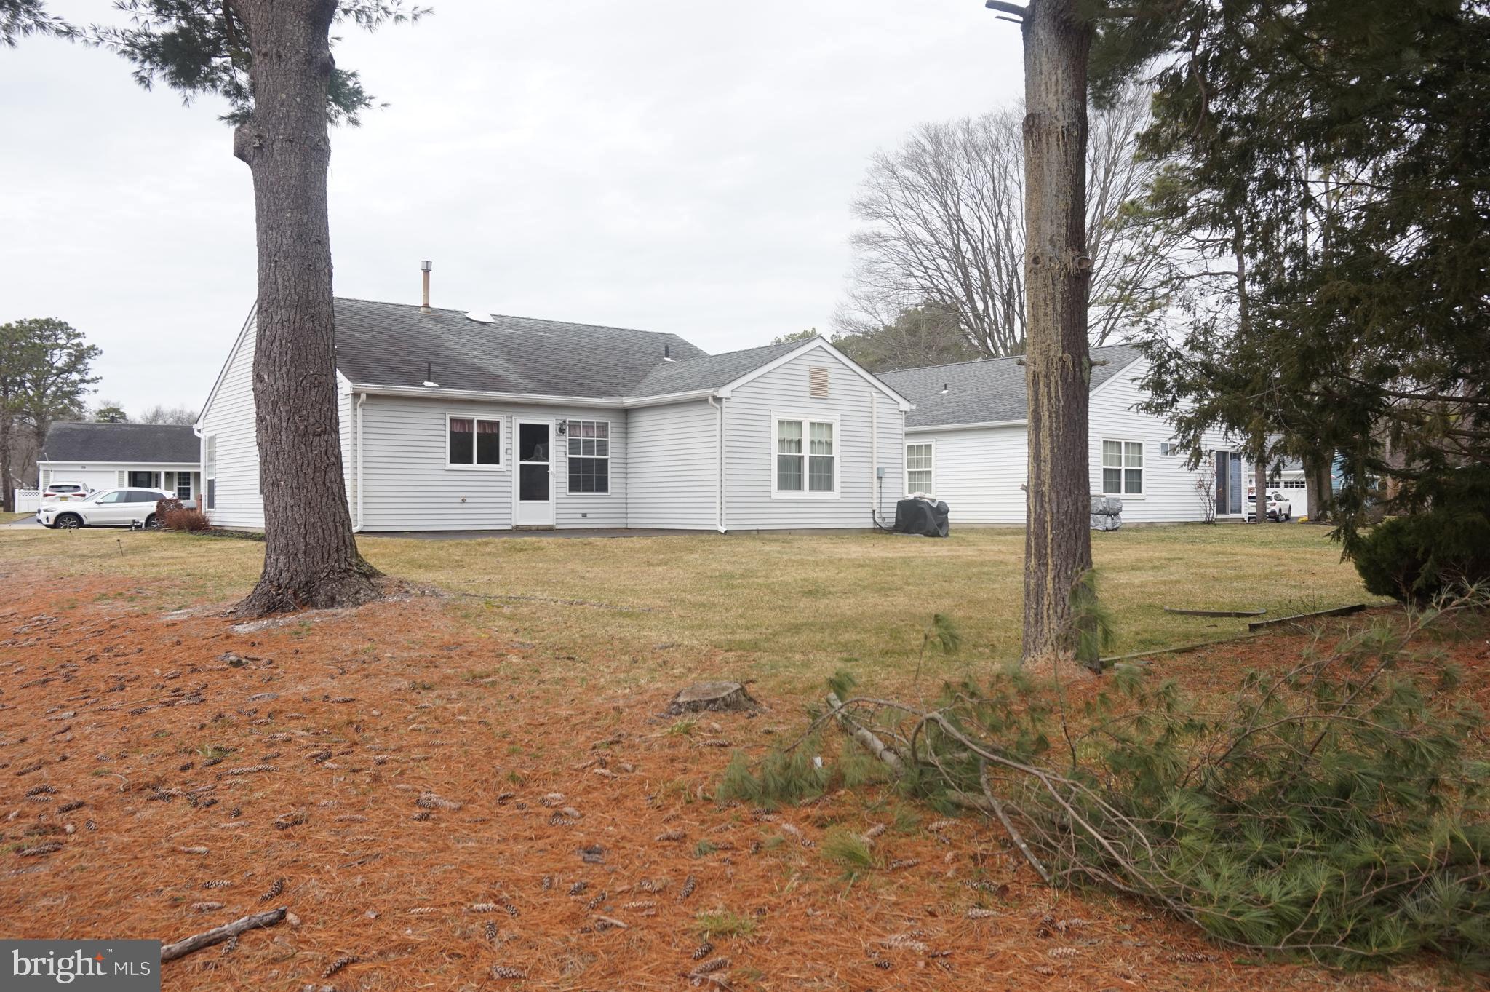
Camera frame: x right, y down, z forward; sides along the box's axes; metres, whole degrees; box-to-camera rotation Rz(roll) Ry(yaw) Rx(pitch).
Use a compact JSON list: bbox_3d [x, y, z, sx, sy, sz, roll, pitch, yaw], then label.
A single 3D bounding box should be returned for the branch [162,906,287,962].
[{"bbox_3d":[-1.727,1.451,3.722,0.046,0.046,0.424,-1,1,42],"label":"branch"}]

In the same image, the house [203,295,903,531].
[{"bbox_3d":[-5.070,-1.781,25.325,10.800,5.100,14.400,0,-1,-39],"label":"house"}]

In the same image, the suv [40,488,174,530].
[{"bbox_3d":[-23.499,0.531,41.397,4.720,1.680,1.950,0,-1,-39],"label":"suv"}]

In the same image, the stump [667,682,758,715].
[{"bbox_3d":[-0.195,1.274,7.110,0.560,0.125,0.500,0,0,0],"label":"stump"}]

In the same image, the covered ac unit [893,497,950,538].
[{"bbox_3d":[3.560,0.426,22.400,0.760,0.760,0.780,0,-1,-39],"label":"covered ac unit"}]

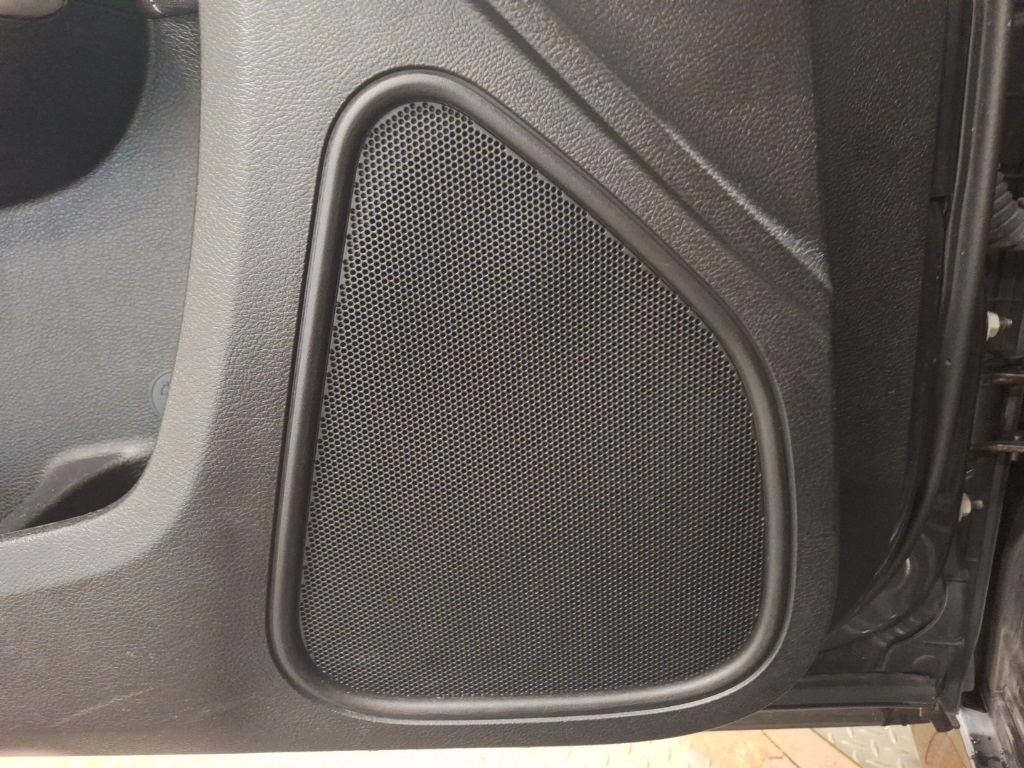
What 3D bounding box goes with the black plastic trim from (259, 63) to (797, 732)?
[{"bbox_3d":[0.007,0.025,0.317,0.263,0.317,0.030,-1,15,0],"label":"black plastic trim"}]

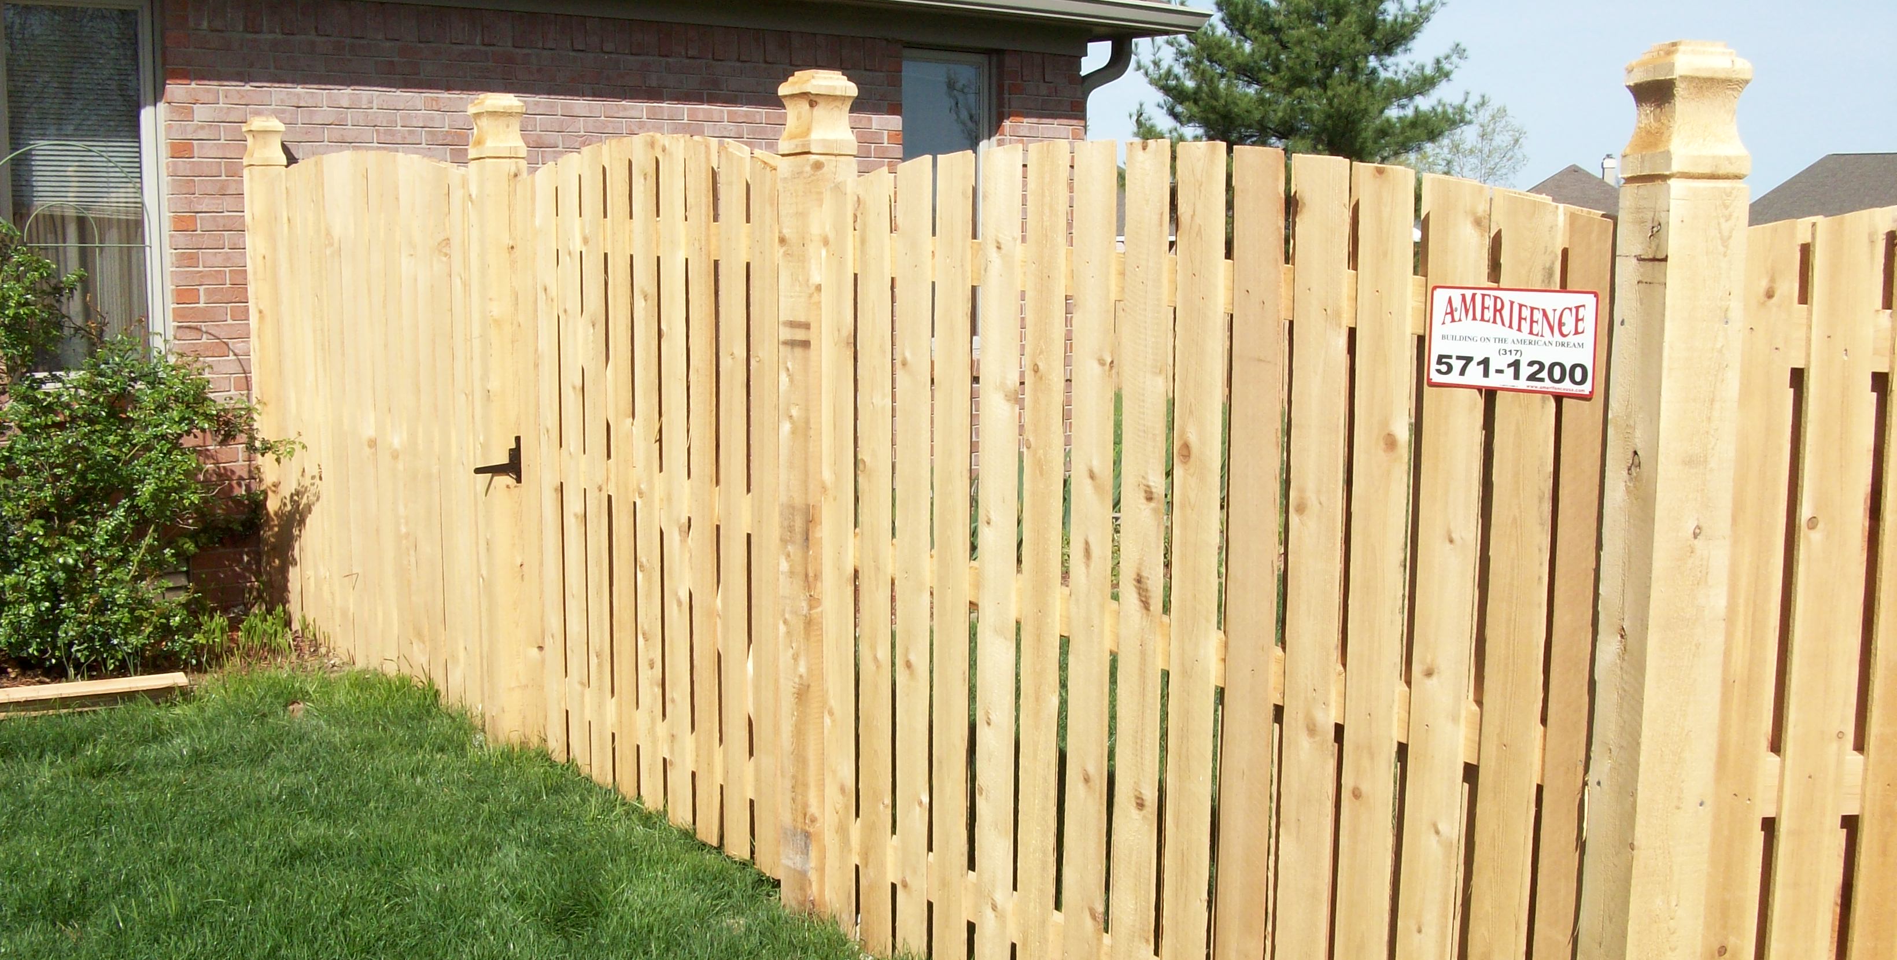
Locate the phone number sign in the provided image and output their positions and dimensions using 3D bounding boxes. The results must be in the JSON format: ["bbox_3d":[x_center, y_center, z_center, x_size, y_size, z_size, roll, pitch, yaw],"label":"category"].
[{"bbox_3d":[0.844,-0.208,2.800,0.005,0.155,0.300,-6,9,-38],"label":"phone number sign"}]

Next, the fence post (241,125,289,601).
[{"bbox_3d":[-2.605,-0.420,7.183,0.127,1.960,0.127,-6,10,-38],"label":"fence post"}]

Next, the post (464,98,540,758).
[{"bbox_3d":[-1.333,-0.177,5.586,0.127,1.942,0.127,-6,10,-38],"label":"post"}]

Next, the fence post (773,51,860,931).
[{"bbox_3d":[-0.299,0.040,4.309,0.127,1.943,0.127,-6,10,-38],"label":"fence post"}]

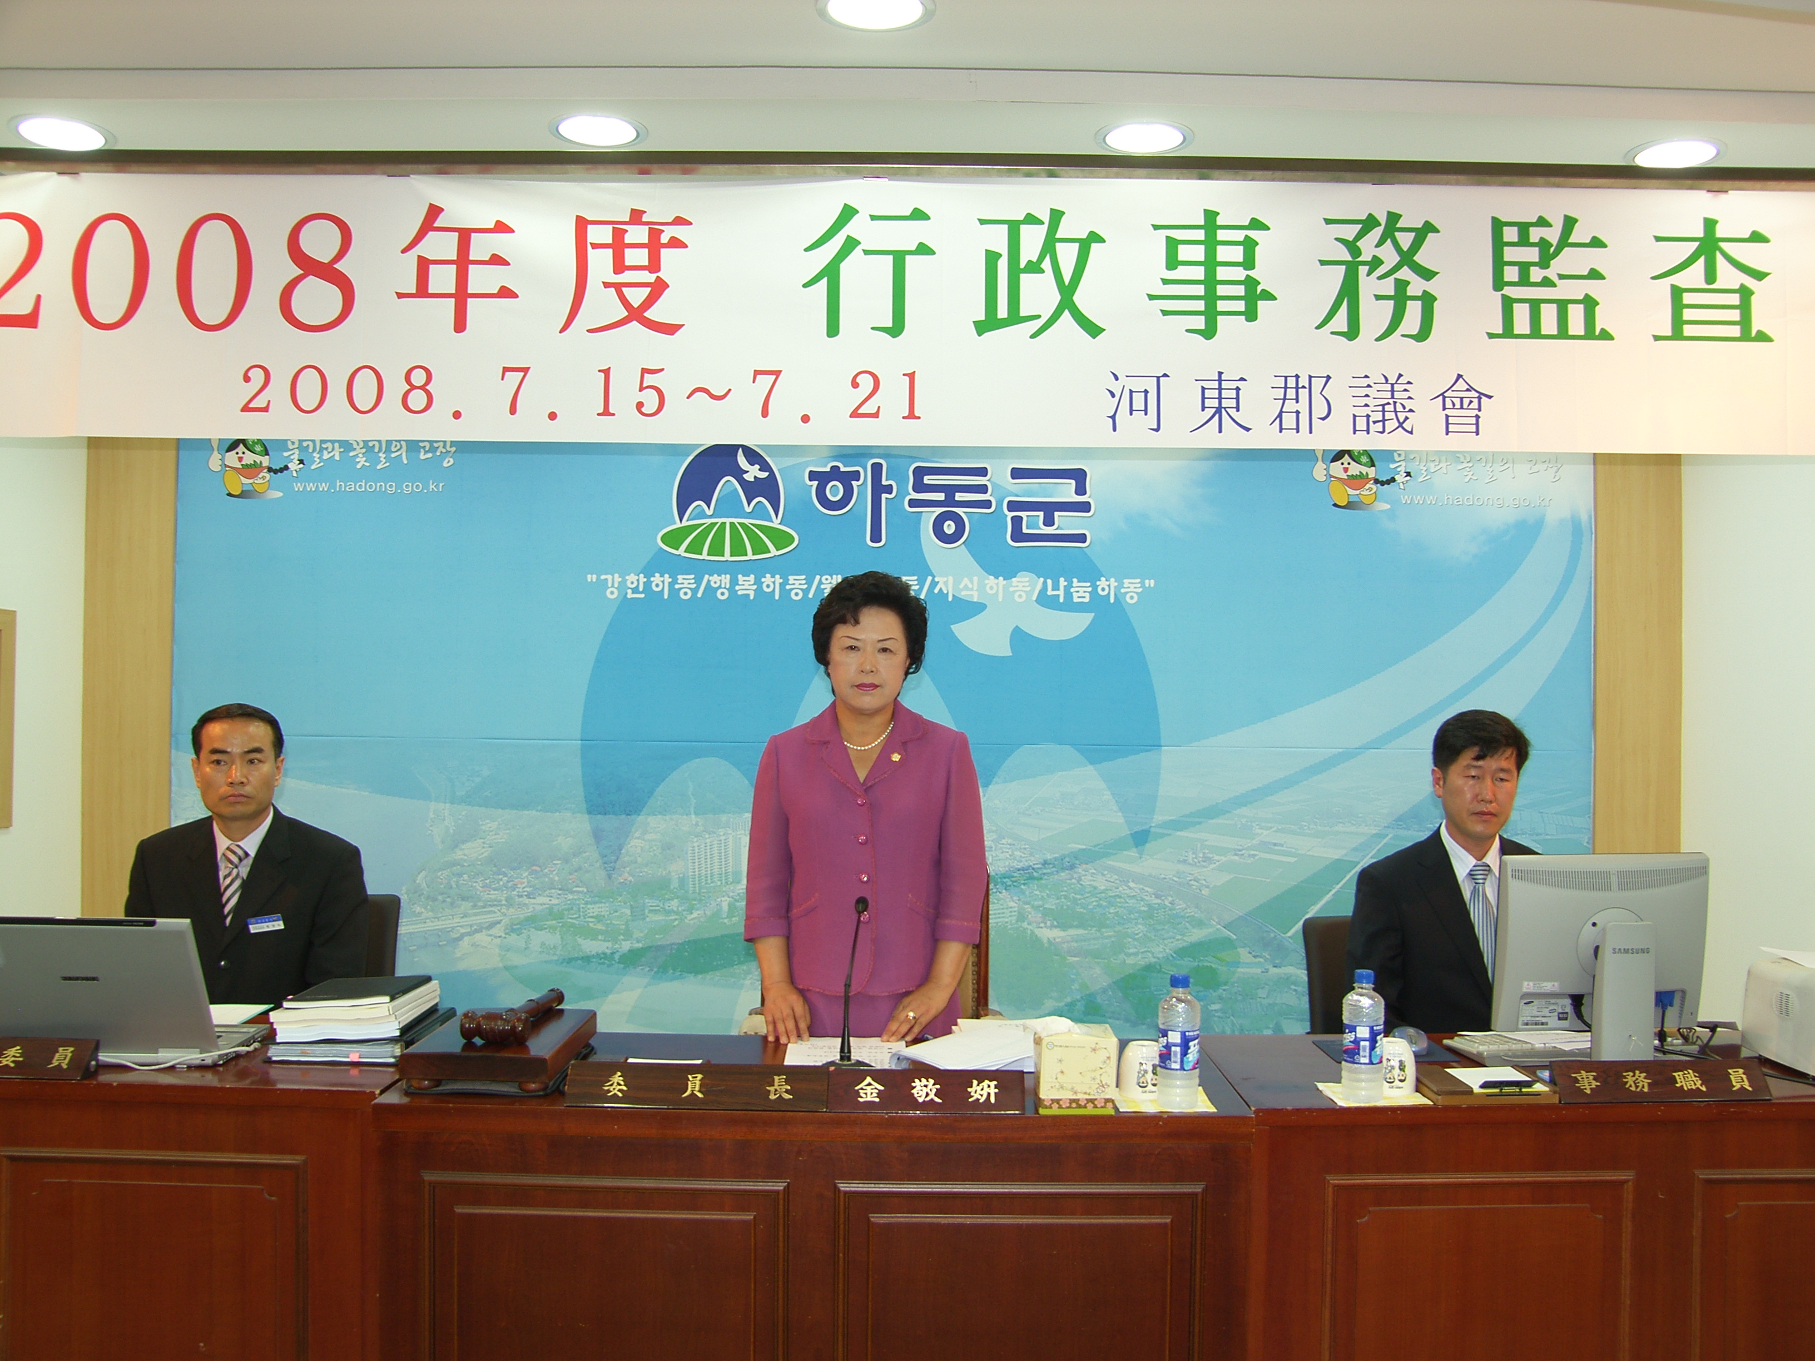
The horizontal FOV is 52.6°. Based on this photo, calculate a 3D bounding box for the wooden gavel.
[{"bbox_3d":[-0.652,0.574,3.145,0.117,0.058,0.270,0,-1,13],"label":"wooden gavel"}]

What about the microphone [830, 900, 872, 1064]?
[{"bbox_3d":[-0.094,0.515,3.070,0.110,0.300,0.170,0,-1,6],"label":"microphone"}]

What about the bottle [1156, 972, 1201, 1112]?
[{"bbox_3d":[0.422,0.562,2.860,0.065,0.210,0.065,1,-1,0],"label":"bottle"}]

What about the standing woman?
[{"bbox_3d":[-0.079,0.598,3.590,0.475,1.630,0.360,1,-1,0],"label":"standing woman"}]

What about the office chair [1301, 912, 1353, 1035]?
[{"bbox_3d":[1.130,0.968,3.800,0.570,0.920,0.600,1,-1,0],"label":"office chair"}]

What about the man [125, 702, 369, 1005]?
[{"bbox_3d":[-1.380,0.721,3.650,0.520,1.360,0.700,1,-1,-5],"label":"man"}]

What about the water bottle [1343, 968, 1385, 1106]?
[{"bbox_3d":[0.718,0.566,2.890,0.065,0.210,0.065,1,-1,0],"label":"water bottle"}]

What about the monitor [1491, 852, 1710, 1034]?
[{"bbox_3d":[1.195,0.487,3.140,0.375,0.385,0.200,1,-1,-10],"label":"monitor"}]

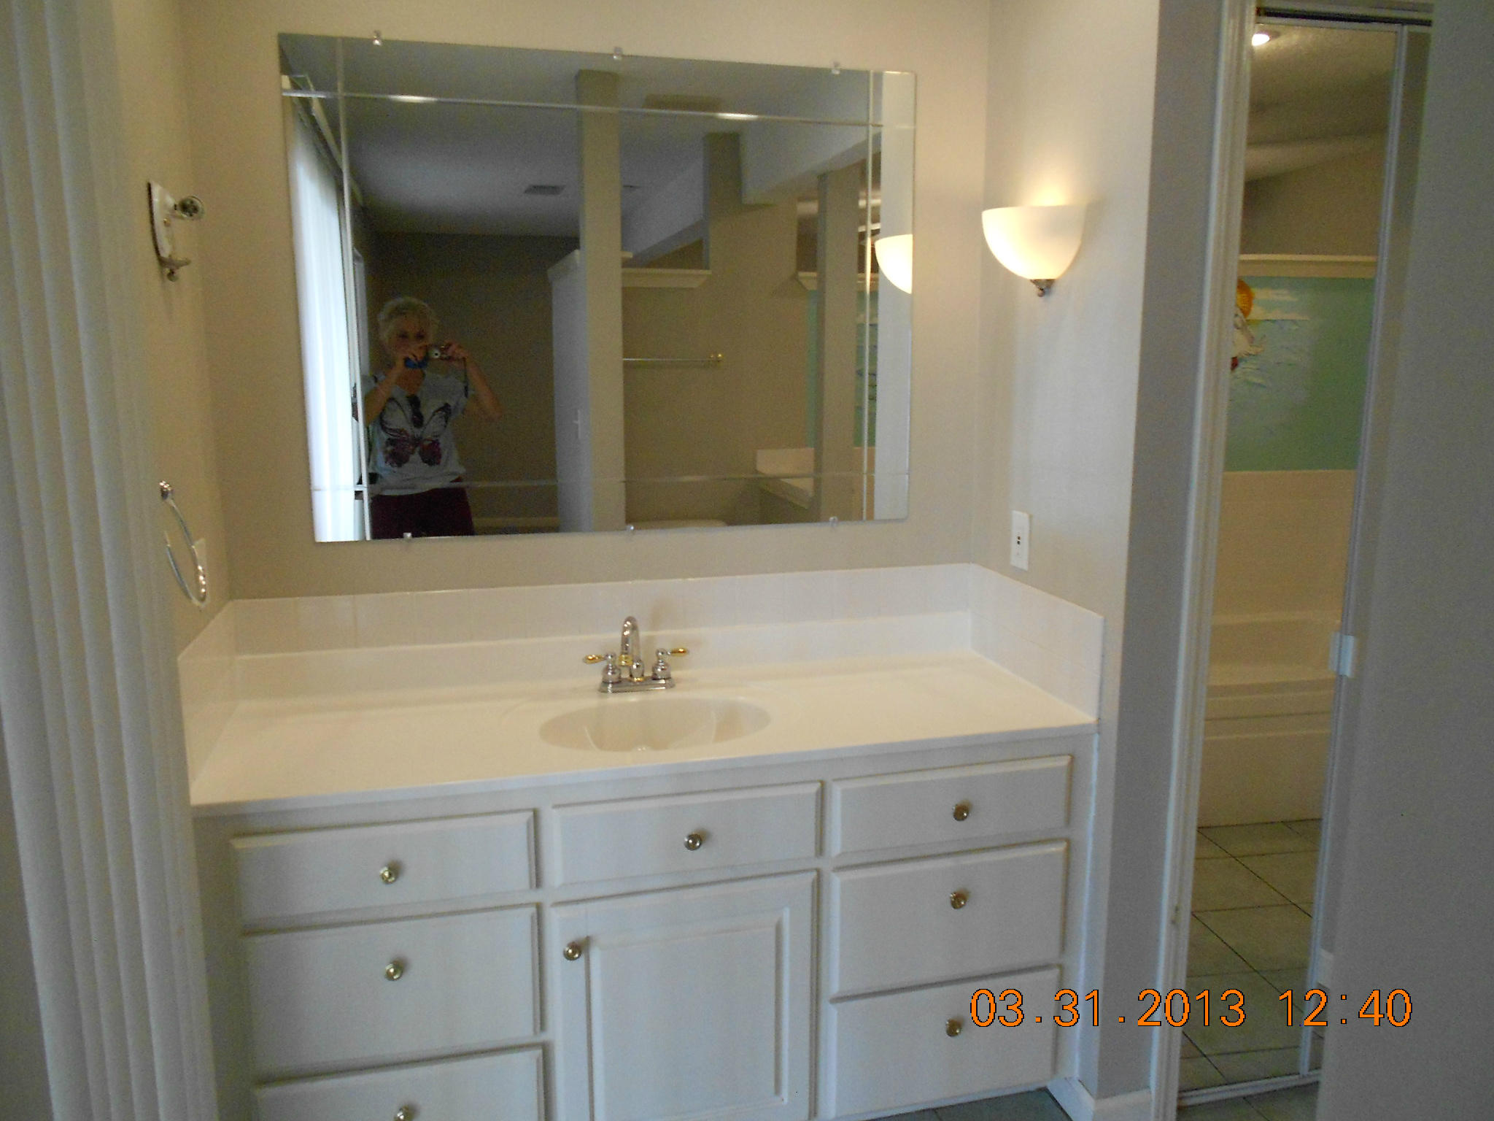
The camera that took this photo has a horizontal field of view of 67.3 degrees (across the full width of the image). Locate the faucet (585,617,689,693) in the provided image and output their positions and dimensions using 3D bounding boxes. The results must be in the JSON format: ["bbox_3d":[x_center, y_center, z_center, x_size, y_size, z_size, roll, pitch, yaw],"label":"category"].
[{"bbox_3d":[-0.210,0.186,2.233,0.212,0.157,0.149,-3,10,-14],"label":"faucet"}]

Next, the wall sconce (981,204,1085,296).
[{"bbox_3d":[0.512,-0.580,2.118,0.128,0.156,0.249,-3,10,-14],"label":"wall sconce"}]

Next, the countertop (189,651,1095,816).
[{"bbox_3d":[-0.173,0.298,2.117,1.542,0.022,0.542,-3,10,-14],"label":"countertop"}]

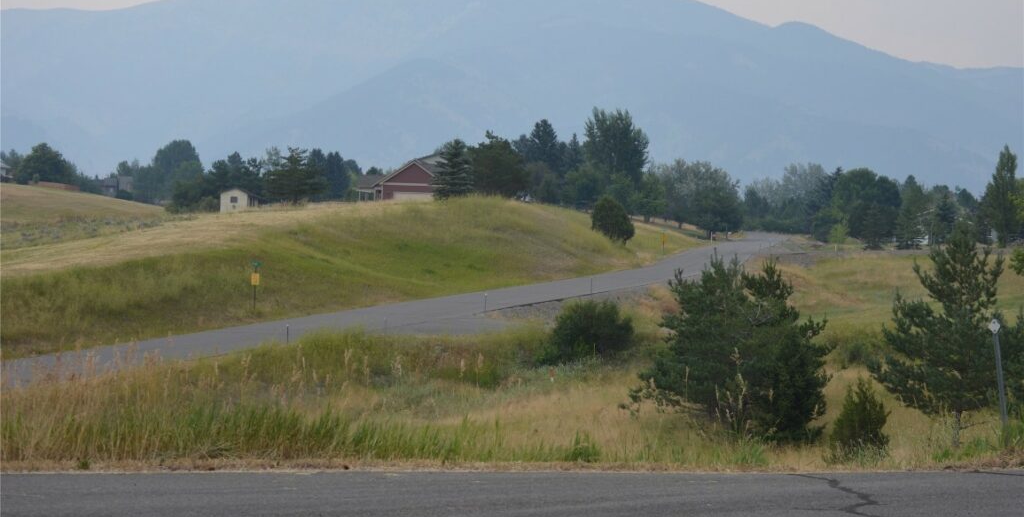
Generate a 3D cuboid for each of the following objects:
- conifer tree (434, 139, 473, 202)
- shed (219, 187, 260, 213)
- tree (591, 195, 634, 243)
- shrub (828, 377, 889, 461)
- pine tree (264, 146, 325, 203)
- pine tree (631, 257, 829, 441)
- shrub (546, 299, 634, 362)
[{"bbox_3d":[-5.648,-8.496,225.000,4.055,6.179,4.100,0,0,0],"label":"conifer tree"},{"bbox_3d":[-26.329,-5.528,226.000,3.100,2.521,3.500,0,0,10],"label":"shed"},{"bbox_3d":[8.107,-3.186,188.000,3.549,3.953,3.500,0,0,0],"label":"tree"},{"bbox_3d":[3.131,1.442,21.000,0.523,0.757,0.560,0,0,0],"label":"shrub"},{"bbox_3d":[-21.932,-8.369,235.000,6.050,5.849,5.800,0,0,0],"label":"pine tree"},{"bbox_3d":[2.333,0.987,25.000,2.124,2.017,1.950,0,0,0],"label":"pine tree"},{"bbox_3d":[2.189,2.036,65.000,2.454,1.841,2.400,0,0,0],"label":"shrub"}]

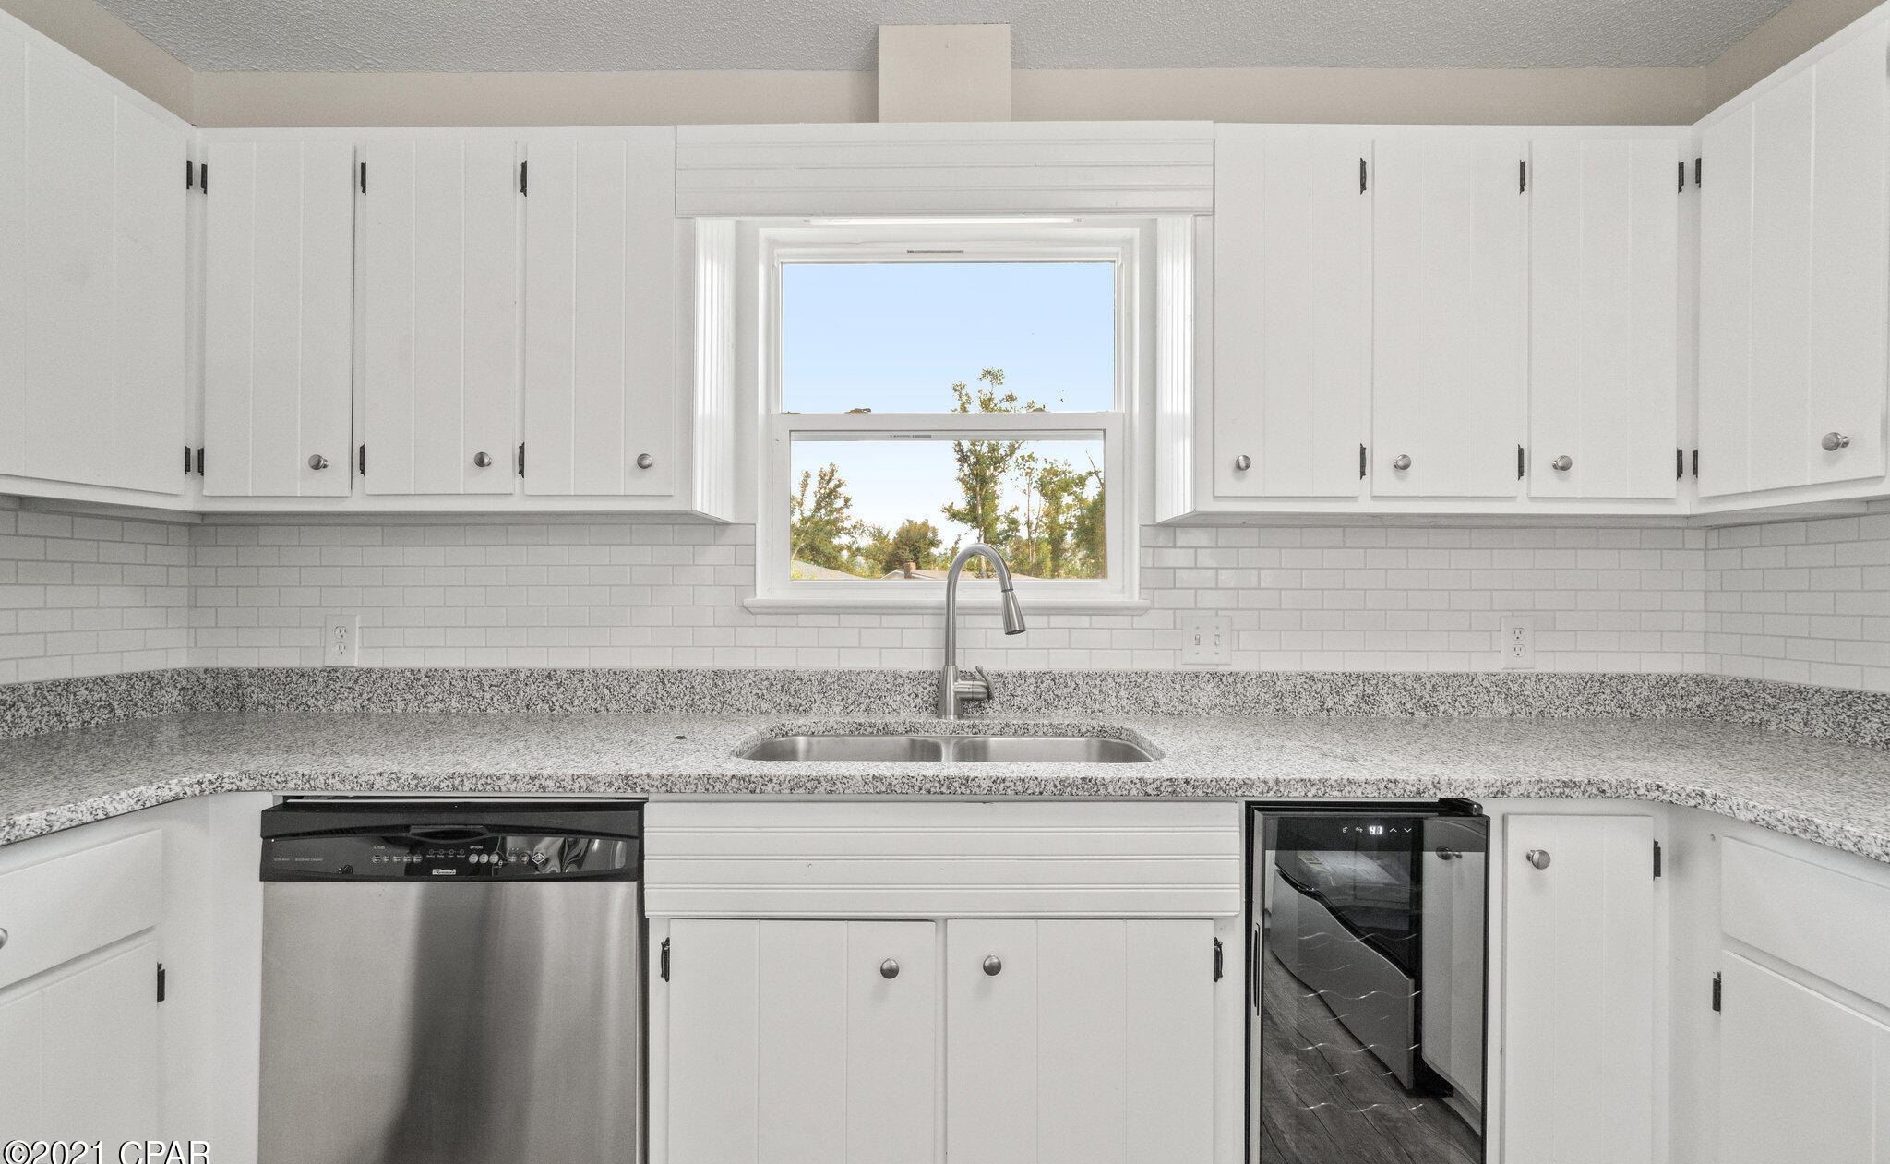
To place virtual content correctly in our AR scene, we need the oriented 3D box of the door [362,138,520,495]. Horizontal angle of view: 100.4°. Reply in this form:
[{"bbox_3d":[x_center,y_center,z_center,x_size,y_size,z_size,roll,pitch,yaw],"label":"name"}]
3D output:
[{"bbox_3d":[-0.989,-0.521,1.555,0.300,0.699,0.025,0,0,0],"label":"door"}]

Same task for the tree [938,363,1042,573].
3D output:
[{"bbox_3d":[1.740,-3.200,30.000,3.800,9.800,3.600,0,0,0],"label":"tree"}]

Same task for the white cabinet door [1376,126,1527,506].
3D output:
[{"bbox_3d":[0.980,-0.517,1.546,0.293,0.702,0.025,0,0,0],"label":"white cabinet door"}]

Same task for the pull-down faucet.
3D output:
[{"bbox_3d":[0.098,0.114,1.757,0.110,0.398,0.245,1,-1,-44],"label":"pull-down faucet"}]

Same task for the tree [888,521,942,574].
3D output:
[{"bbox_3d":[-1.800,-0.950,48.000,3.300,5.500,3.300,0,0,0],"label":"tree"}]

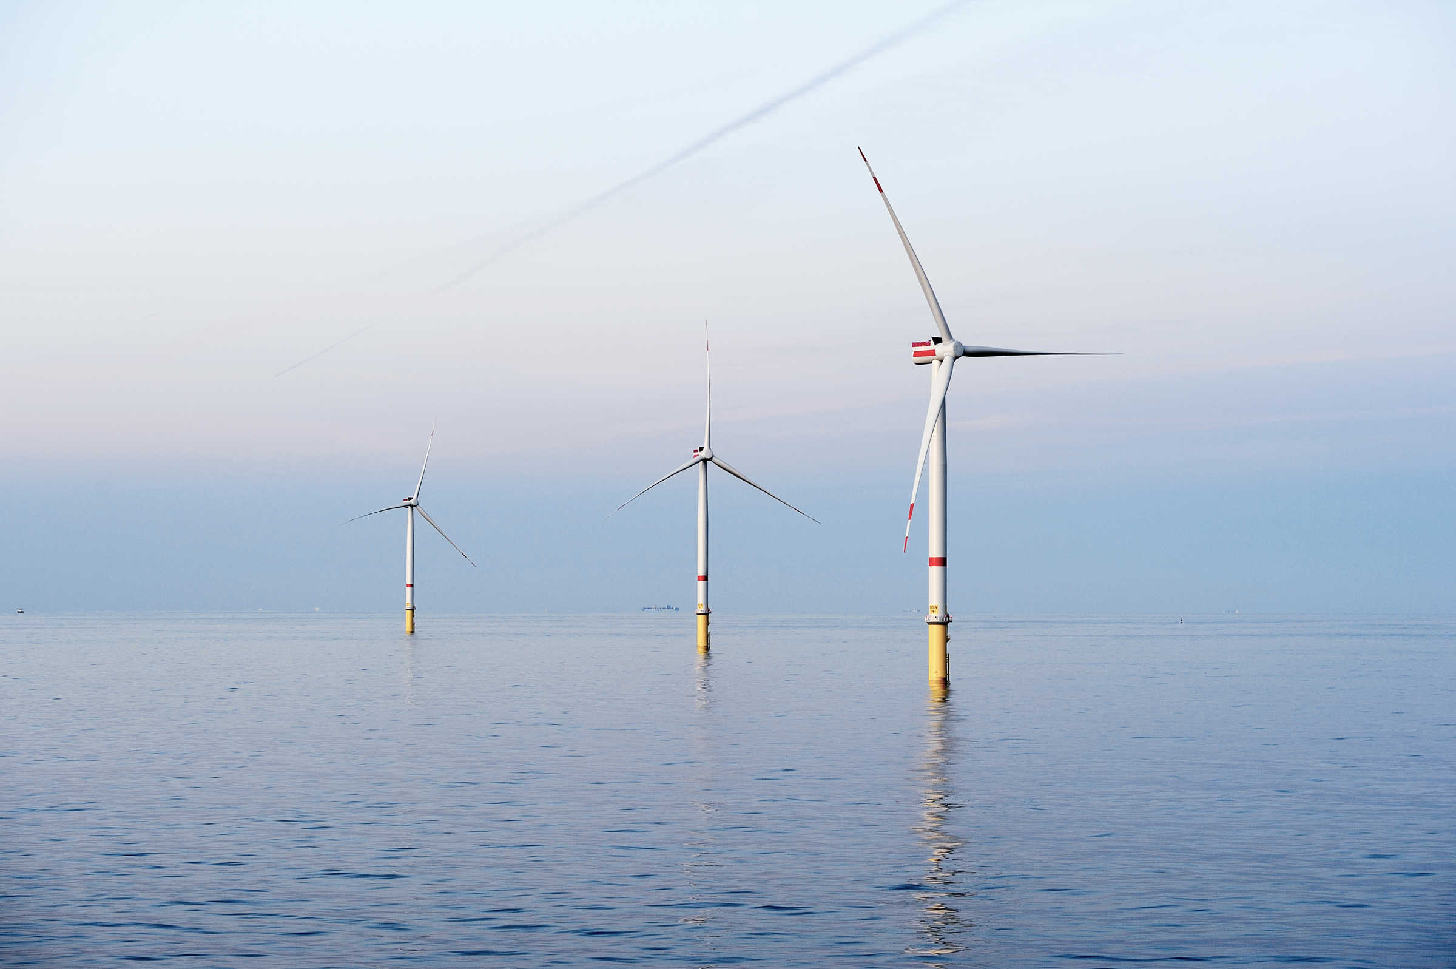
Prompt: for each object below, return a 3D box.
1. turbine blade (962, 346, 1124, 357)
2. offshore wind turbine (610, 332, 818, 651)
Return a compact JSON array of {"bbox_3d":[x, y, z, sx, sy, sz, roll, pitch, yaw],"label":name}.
[{"bbox_3d":[106.270,-44.900,1177.180,75.000,3.700,5.000,-1,-1,-37],"label":"turbine blade"},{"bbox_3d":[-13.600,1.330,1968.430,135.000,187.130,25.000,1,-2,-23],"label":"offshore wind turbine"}]

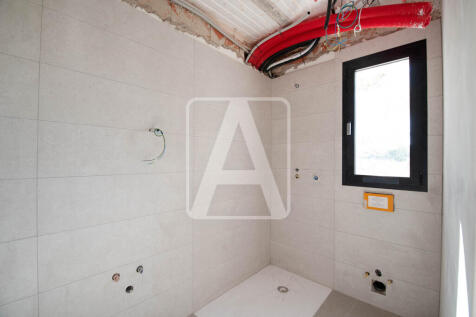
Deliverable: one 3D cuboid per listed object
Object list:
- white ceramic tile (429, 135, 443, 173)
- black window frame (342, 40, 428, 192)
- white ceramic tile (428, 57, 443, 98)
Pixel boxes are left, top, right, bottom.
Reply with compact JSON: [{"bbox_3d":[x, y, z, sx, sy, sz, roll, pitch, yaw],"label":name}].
[{"bbox_3d":[1.608,-0.031,1.616,0.079,0.317,0.012,0,0,43],"label":"white ceramic tile"},{"bbox_3d":[1.355,-0.357,1.887,0.647,1.281,0.073,0,0,43],"label":"black window frame"},{"bbox_3d":[1.611,-0.665,1.620,0.079,0.317,0.012,0,0,43],"label":"white ceramic tile"}]

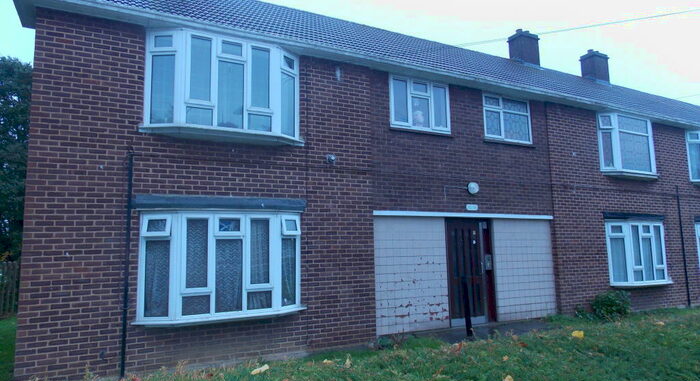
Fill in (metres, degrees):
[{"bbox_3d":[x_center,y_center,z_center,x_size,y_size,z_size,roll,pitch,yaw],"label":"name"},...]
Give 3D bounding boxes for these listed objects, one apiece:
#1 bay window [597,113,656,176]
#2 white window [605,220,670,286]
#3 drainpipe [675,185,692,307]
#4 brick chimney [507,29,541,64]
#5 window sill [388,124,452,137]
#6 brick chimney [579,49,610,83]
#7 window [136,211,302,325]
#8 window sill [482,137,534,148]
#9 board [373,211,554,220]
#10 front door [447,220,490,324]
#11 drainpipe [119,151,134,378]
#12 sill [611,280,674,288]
[{"bbox_3d":[7.350,-1.177,12.013,2.447,1.500,0.302,3,-8,-27],"label":"bay window"},{"bbox_3d":[7.393,1.570,11.665,2.457,1.561,0.312,3,-8,-27],"label":"white window"},{"bbox_3d":[9.060,1.469,12.650,0.065,3.293,0.075,3,-8,-27],"label":"drainpipe"},{"bbox_3d":[5.832,-4.780,15.530,0.866,1.176,0.584,3,-8,-27],"label":"brick chimney"},{"bbox_3d":[1.443,-1.184,9.300,1.530,0.065,0.131,3,-8,-27],"label":"window sill"},{"bbox_3d":[9.042,-4.569,17.148,0.866,1.207,0.604,3,-8,-27],"label":"brick chimney"},{"bbox_3d":[-1.829,1.114,6.998,2.467,1.561,0.312,3,-8,-27],"label":"window"},{"bbox_3d":[3.562,-1.070,10.370,1.530,0.060,0.131,3,-8,-27],"label":"window sill"},{"bbox_3d":[2.509,0.520,9.546,4.712,0.091,0.101,3,-8,-27],"label":"board"},{"bbox_3d":[2.411,1.646,9.528,1.037,2.125,0.081,3,-8,-27],"label":"front door"},{"bbox_3d":[-3.100,0.989,6.480,0.065,3.142,0.075,3,-8,-27],"label":"drainpipe"},{"bbox_3d":[7.439,2.330,11.576,2.628,0.070,0.332,3,-8,-27],"label":"sill"}]

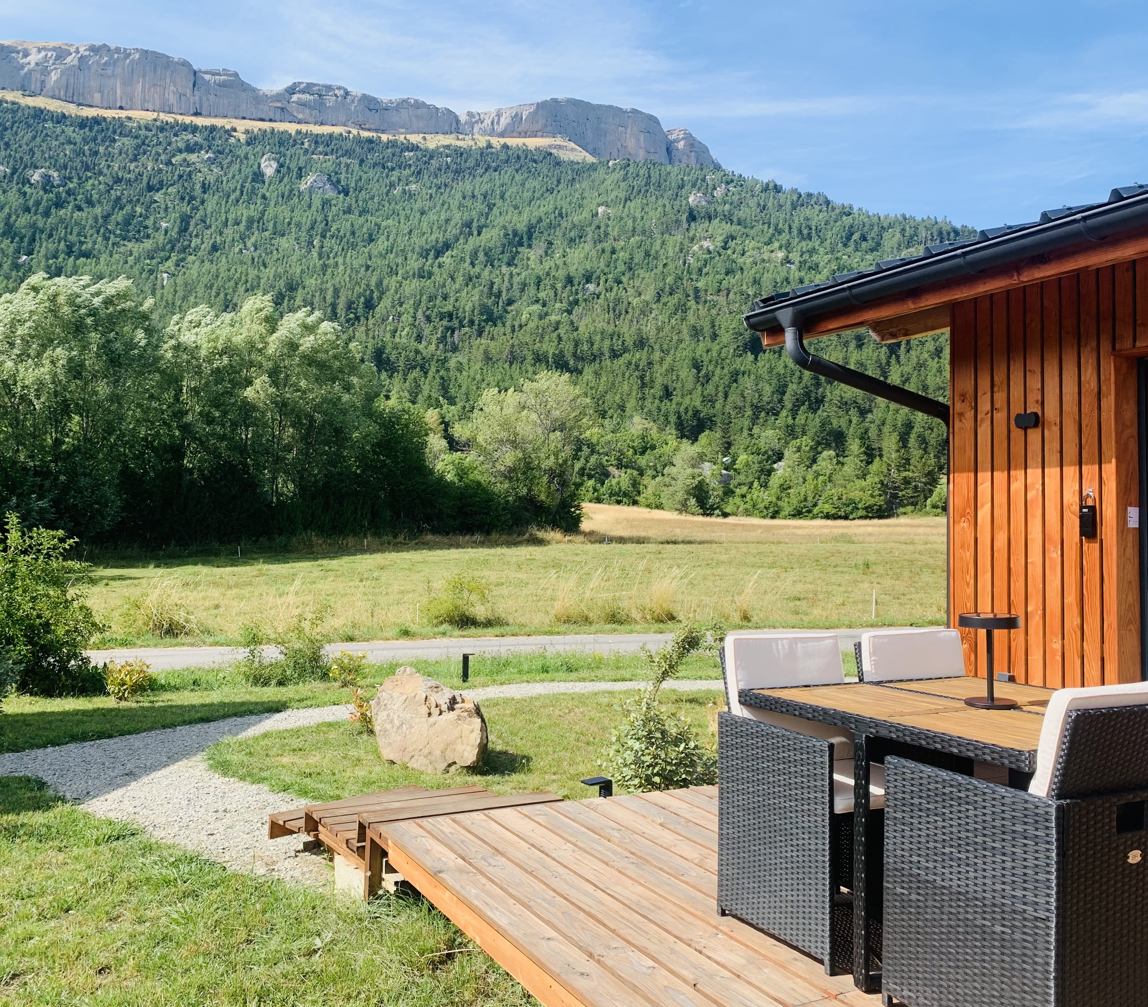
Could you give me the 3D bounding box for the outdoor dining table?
[{"bbox_3d":[1.243,0.965,2.981,1.070,0.730,1.089,2,-3,-28],"label":"outdoor dining table"}]

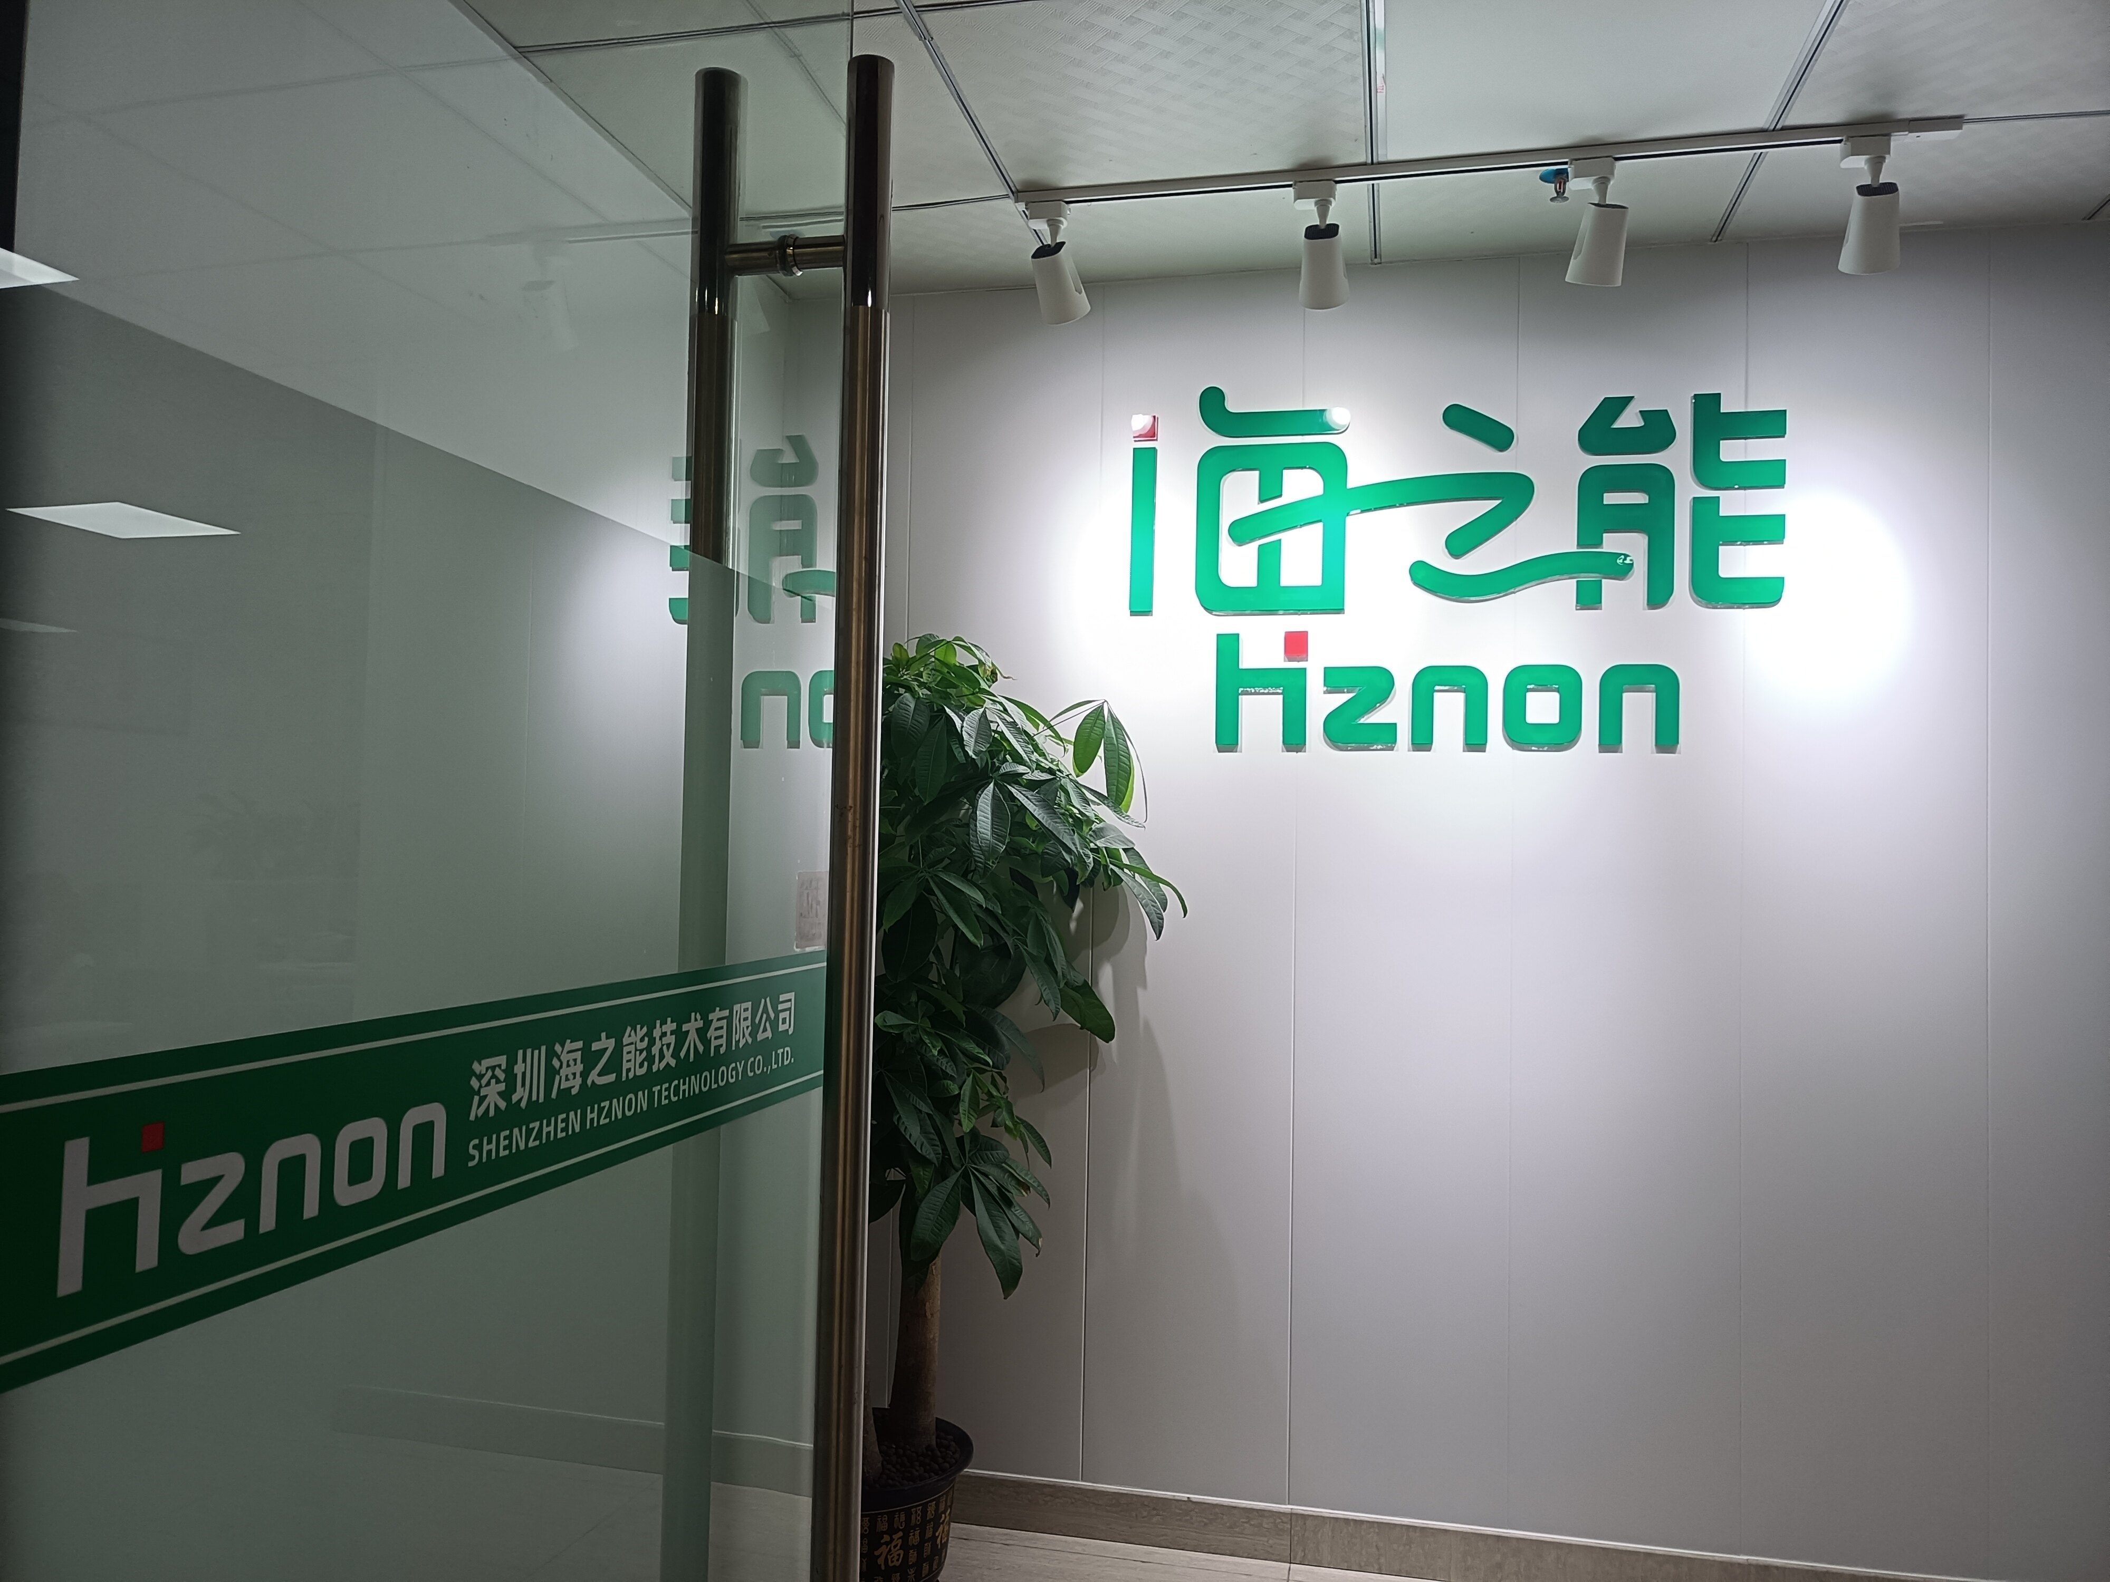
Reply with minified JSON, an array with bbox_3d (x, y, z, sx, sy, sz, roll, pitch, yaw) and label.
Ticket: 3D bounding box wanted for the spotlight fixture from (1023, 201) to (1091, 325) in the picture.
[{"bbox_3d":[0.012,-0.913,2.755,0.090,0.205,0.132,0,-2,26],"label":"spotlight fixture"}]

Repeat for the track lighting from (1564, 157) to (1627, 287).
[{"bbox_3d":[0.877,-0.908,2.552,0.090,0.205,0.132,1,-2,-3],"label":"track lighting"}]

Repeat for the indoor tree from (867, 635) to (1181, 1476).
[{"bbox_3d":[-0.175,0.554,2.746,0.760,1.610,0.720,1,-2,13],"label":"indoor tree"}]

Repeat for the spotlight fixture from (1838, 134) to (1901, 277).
[{"bbox_3d":[1.276,-0.904,2.474,0.090,0.205,0.132,0,-2,18],"label":"spotlight fixture"}]

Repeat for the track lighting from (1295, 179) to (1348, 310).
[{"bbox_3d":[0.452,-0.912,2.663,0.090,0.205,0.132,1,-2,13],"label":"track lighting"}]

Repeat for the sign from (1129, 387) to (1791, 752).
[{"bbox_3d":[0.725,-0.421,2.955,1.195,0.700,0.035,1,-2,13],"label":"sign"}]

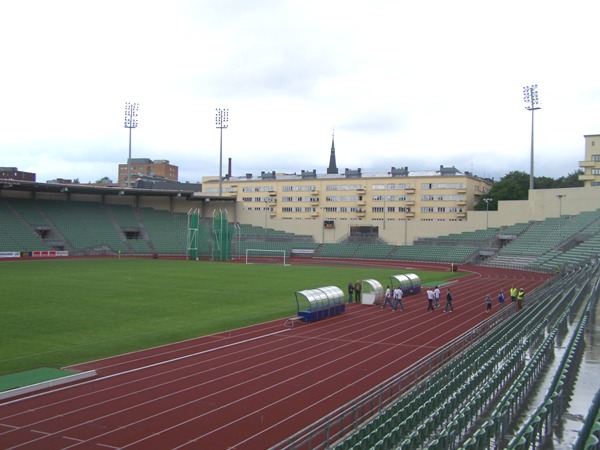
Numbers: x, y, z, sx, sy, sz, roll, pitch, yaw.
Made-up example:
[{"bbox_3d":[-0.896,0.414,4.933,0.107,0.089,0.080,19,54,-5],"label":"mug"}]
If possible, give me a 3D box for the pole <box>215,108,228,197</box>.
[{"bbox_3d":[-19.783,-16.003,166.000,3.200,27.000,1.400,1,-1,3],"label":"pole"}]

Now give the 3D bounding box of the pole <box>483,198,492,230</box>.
[{"bbox_3d":[40.200,-2.076,141.000,1.900,7.000,1.300,0,-1,45],"label":"pole"}]

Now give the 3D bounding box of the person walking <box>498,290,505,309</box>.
[{"bbox_3d":[14.989,5.601,49.000,0.480,1.500,0.420,1,-1,30],"label":"person walking"}]

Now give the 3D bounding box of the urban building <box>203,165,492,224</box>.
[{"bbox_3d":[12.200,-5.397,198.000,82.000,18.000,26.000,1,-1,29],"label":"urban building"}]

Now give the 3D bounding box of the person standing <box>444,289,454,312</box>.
[{"bbox_3d":[11.039,5.601,48.800,0.680,1.770,0.500,1,-1,16],"label":"person standing"}]

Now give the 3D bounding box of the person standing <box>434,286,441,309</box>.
[{"bbox_3d":[10.732,5.623,51.300,0.480,1.720,0.500,0,-1,44],"label":"person standing"}]

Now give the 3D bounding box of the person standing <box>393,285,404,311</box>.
[{"bbox_3d":[7.380,5.557,49.200,0.680,1.760,0.520,1,-1,30],"label":"person standing"}]

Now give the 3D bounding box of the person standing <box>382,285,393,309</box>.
[{"bbox_3d":[6.735,5.557,50.700,0.720,1.760,0.500,1,-1,22],"label":"person standing"}]

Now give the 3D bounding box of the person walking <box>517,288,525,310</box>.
[{"bbox_3d":[17.052,5.722,50.800,0.520,1.740,0.480,1,-1,23],"label":"person walking"}]

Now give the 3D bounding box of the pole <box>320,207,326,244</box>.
[{"bbox_3d":[5.745,0.169,159.000,1.500,8.800,0.700,1,-1,26],"label":"pole"}]

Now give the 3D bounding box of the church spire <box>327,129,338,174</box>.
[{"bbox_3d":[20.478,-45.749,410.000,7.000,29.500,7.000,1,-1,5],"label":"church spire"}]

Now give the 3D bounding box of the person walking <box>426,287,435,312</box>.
[{"bbox_3d":[9.809,5.610,49.400,0.520,1.700,0.500,2,-1,-37],"label":"person walking"}]

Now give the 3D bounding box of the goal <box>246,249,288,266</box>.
[{"bbox_3d":[-5.409,5.679,114.198,7.440,2.500,2.000,1,-1,26],"label":"goal"}]

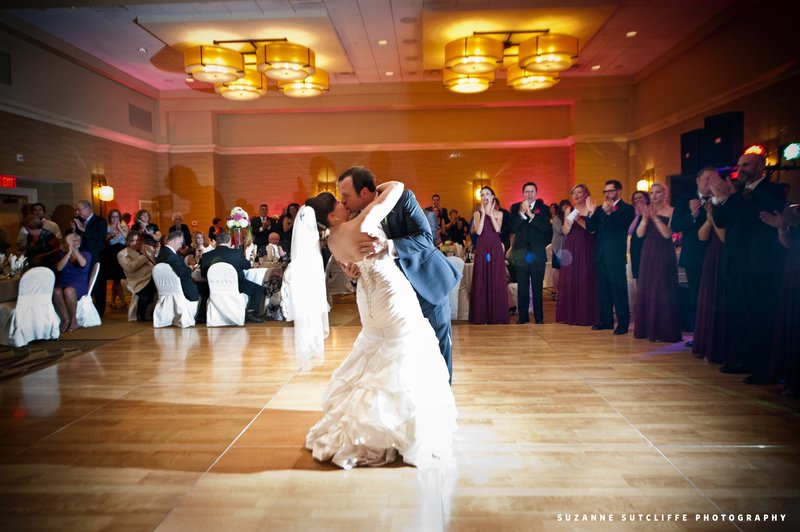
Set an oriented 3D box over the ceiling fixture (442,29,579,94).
[{"bbox_3d":[2.120,-4.050,10.622,2.560,0.749,2.560,-1,4,3],"label":"ceiling fixture"}]

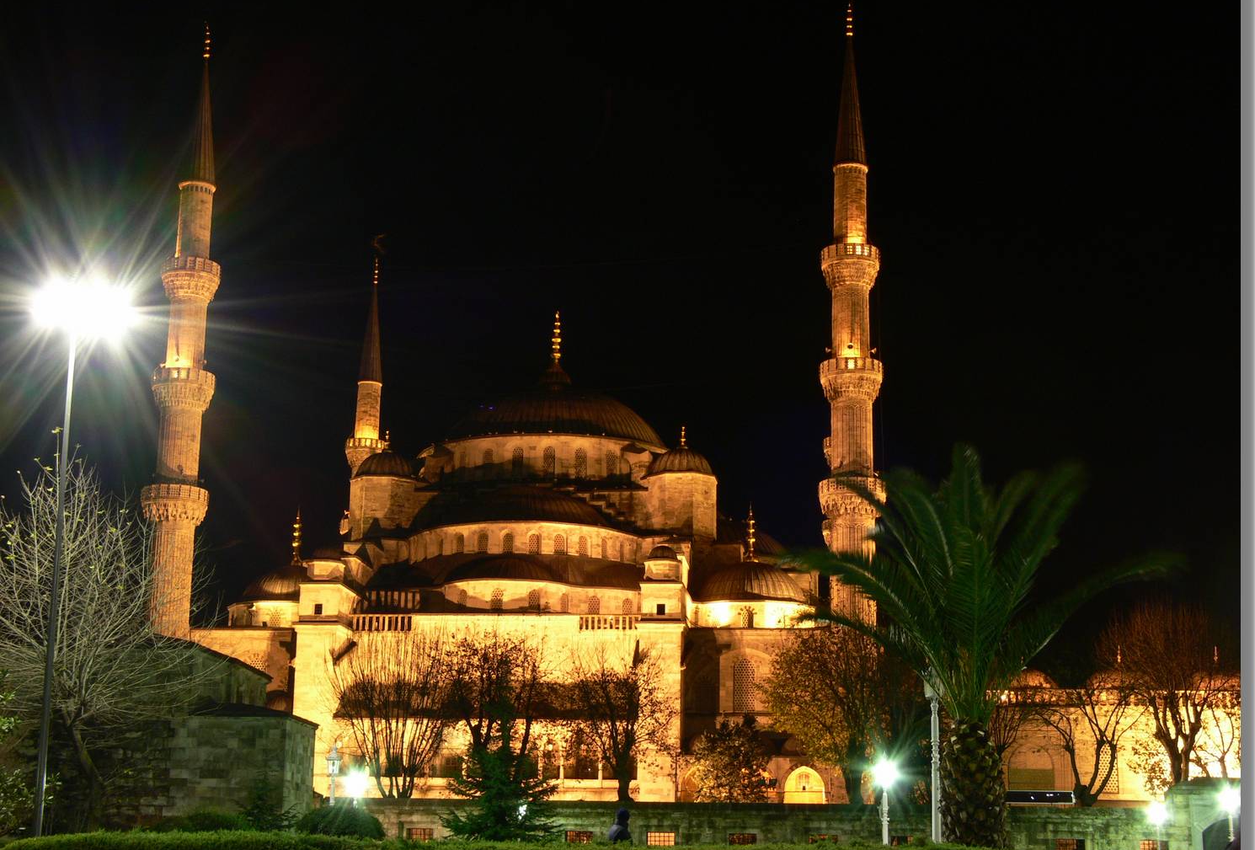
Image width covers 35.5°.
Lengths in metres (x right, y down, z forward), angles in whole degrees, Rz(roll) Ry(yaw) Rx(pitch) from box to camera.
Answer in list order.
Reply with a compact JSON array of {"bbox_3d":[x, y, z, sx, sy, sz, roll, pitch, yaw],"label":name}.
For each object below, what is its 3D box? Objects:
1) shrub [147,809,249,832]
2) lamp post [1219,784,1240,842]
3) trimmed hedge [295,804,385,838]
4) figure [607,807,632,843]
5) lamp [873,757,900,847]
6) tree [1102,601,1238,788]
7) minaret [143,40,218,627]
[{"bbox_3d":[-9.066,8.820,41.054,2.200,1.500,1.900,1,-14,0],"label":"shrub"},{"bbox_3d":[21.180,14.640,68.567,0.450,4.105,0.450,1,-14,0],"label":"lamp post"},{"bbox_3d":[-5.480,8.015,37.146,1.800,1.647,1.750,-1,-14,6],"label":"trimmed hedge"},{"bbox_3d":[-0.134,7.646,34.680,0.400,1.720,0.500,4,-14,-11],"label":"figure"},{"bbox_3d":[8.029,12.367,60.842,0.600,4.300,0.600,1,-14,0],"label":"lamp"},{"bbox_3d":[30.977,16.711,111.367,7.900,13.400,7.900,1,-14,0],"label":"tree"},{"bbox_3d":[-39.463,-1.679,173.382,5.900,72.962,5.900,-1,-14,6],"label":"minaret"}]

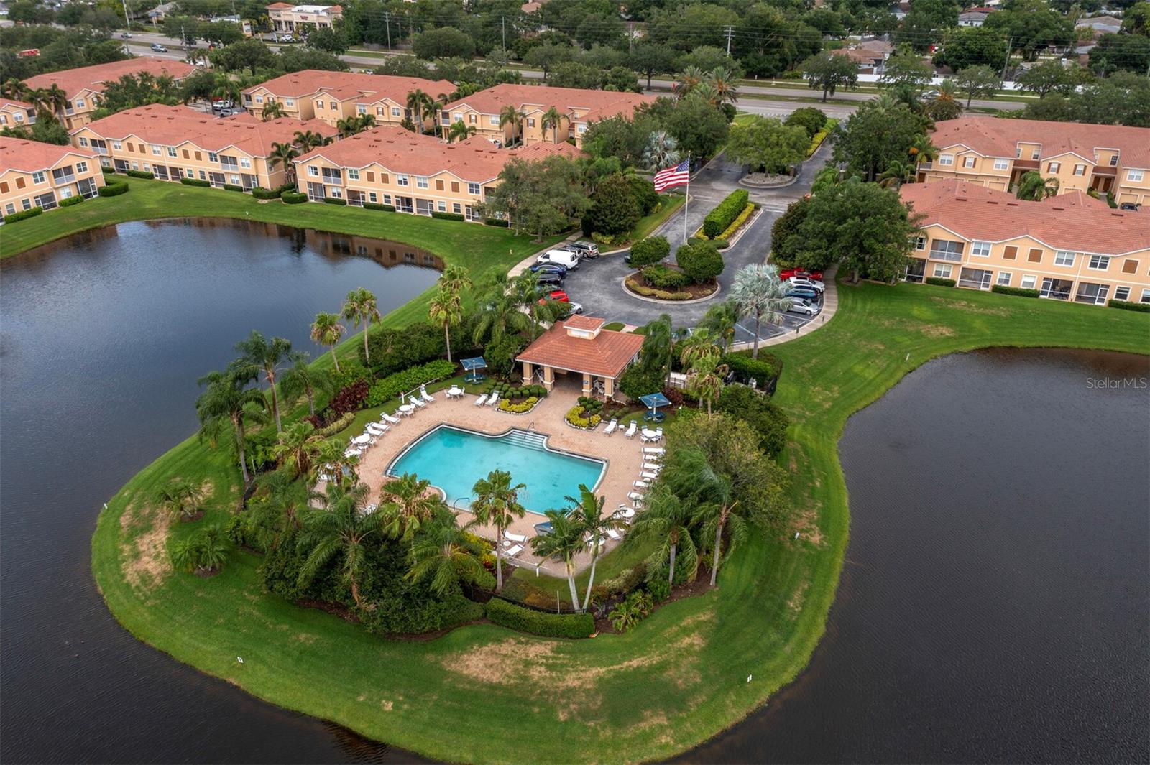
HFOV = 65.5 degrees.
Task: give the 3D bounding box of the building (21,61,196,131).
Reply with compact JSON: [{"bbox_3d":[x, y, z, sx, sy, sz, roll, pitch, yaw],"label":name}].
[{"bbox_3d":[-108.657,-69.254,209.781,22.000,9.100,42.500,11,30,20],"label":"building"}]

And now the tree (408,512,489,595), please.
[{"bbox_3d":[-8.503,12.324,61.318,5.790,6.650,5.790,-1,28,0],"label":"tree"}]

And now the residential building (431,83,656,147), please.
[{"bbox_3d":[-2.762,-53.402,178.879,42.500,9.100,22.000,11,30,20],"label":"residential building"}]

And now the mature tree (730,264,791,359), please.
[{"bbox_3d":[18.909,-6.892,92.402,6.260,10.760,6.260,-1,28,0],"label":"mature tree"}]

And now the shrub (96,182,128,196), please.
[{"bbox_3d":[-78.720,-33.040,152.340,4.400,1.200,5.000,17,34,30],"label":"shrub"}]

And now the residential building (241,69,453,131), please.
[{"bbox_3d":[-48.165,-62.370,196.259,42.500,9.100,22.000,11,30,20],"label":"residential building"}]

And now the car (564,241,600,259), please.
[{"bbox_3d":[0.854,-18.756,124.575,4.950,1.720,1.930,20,34,33],"label":"car"}]

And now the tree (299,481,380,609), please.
[{"bbox_3d":[-15.029,11.328,57.968,5.000,8.800,5.000,0,28,0],"label":"tree"}]

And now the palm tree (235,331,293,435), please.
[{"bbox_3d":[-25.443,1.047,75.335,5.000,10.800,5.000,0,28,0],"label":"palm tree"}]

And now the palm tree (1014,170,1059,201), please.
[{"bbox_3d":[72.735,-30.693,139.982,5.800,4.600,5.800,11,30,20],"label":"palm tree"}]

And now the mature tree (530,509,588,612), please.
[{"bbox_3d":[-1.050,12.370,60.270,3.870,8.440,3.870,-1,29,0],"label":"mature tree"}]

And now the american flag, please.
[{"bbox_3d":[13.279,-28.524,122.900,5.100,4.400,0.800,-1,28,0],"label":"american flag"}]

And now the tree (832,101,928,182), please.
[{"bbox_3d":[49.864,-38.707,146.966,14.000,12.800,14.000,0,28,0],"label":"tree"}]

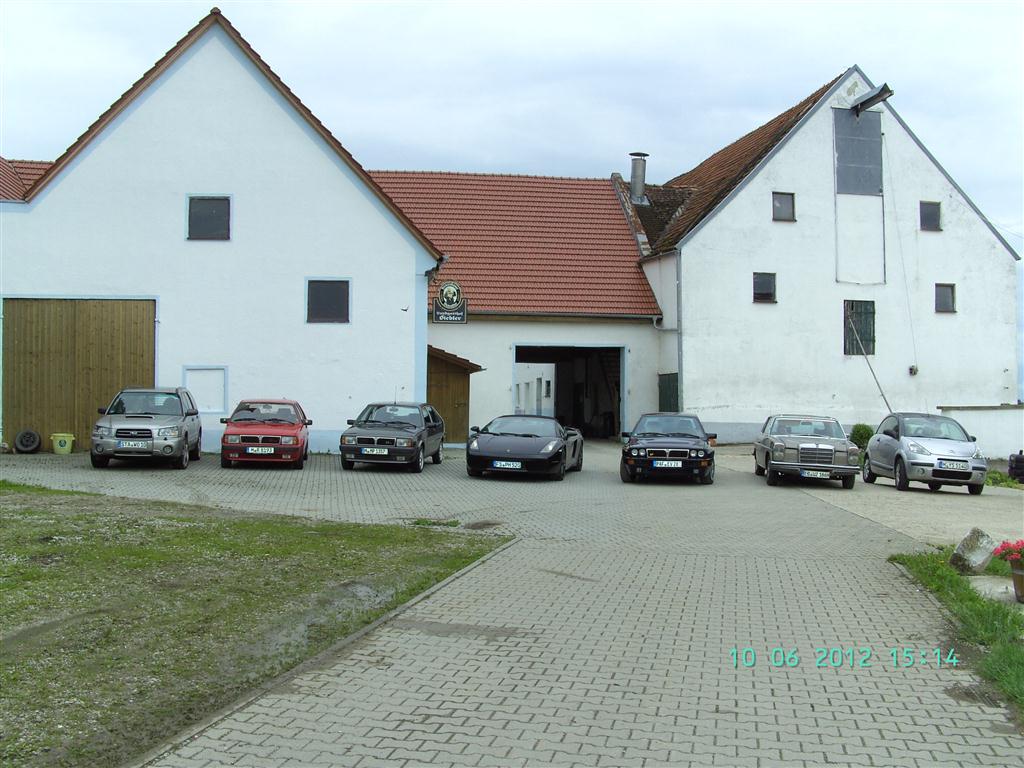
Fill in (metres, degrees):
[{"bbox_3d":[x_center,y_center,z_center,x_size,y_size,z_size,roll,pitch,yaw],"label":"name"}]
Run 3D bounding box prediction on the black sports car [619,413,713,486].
[{"bbox_3d":[3.139,1.234,22.013,1.770,1.365,3.900,0,-1,8],"label":"black sports car"}]

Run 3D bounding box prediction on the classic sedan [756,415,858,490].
[{"bbox_3d":[6.074,1.337,22.930,1.790,1.400,4.680,1,-1,8],"label":"classic sedan"}]

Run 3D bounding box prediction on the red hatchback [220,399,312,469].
[{"bbox_3d":[-5.106,0.994,22.918,1.620,1.370,3.890,1,-1,-8],"label":"red hatchback"}]

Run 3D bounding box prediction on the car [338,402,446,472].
[{"bbox_3d":[-2.406,1.027,22.622,1.620,1.370,3.890,1,-1,5],"label":"car"}]

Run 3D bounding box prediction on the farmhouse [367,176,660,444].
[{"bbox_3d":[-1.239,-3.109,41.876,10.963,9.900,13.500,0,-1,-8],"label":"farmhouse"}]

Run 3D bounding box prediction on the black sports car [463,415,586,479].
[{"bbox_3d":[0.319,1.222,22.232,1.900,1.184,4.300,1,-1,11],"label":"black sports car"}]

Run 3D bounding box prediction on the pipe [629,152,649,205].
[{"bbox_3d":[4.831,-7.848,41.800,0.760,1.980,0.760,0,-1,-8],"label":"pipe"}]

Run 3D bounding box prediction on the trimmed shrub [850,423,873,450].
[{"bbox_3d":[10.178,1.554,31.800,0.700,0.800,0.700,0,-1,-9],"label":"trimmed shrub"}]

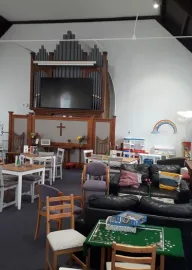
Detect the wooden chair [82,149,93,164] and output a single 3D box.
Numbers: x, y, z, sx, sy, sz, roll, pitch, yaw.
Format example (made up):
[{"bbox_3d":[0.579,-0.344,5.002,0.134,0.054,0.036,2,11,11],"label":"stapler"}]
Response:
[{"bbox_3d":[-0.084,0.926,8.471,0.480,0.870,0.410,5,4,44],"label":"wooden chair"}]

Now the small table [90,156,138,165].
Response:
[{"bbox_3d":[0.485,1.038,8.010,1.220,0.740,0.770,3,3,22],"label":"small table"}]

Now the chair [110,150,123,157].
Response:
[{"bbox_3d":[0.582,0.945,8.590,0.410,0.870,0.480,3,3,12],"label":"chair"}]

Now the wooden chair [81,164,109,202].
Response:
[{"bbox_3d":[-0.004,1.073,5.896,0.560,0.860,0.570,2,3,1],"label":"wooden chair"}]

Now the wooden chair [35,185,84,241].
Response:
[{"bbox_3d":[-0.510,1.153,4.157,0.540,0.850,0.530,5,4,41],"label":"wooden chair"}]

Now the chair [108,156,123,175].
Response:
[{"bbox_3d":[0.515,0.959,7.078,0.403,0.836,0.462,3,3,15],"label":"chair"}]

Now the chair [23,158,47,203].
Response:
[{"bbox_3d":[-1.395,0.998,6.204,0.410,0.870,0.480,4,4,29],"label":"chair"}]

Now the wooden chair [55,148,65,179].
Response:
[{"bbox_3d":[-1.255,0.882,8.453,0.480,0.870,0.410,0,4,-35],"label":"wooden chair"}]

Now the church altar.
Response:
[{"bbox_3d":[-1.331,0.141,10.403,4.032,1.809,0.541,3,3,13],"label":"church altar"}]

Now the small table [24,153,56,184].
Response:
[{"bbox_3d":[-1.680,0.950,8.086,0.745,0.740,0.745,0,4,-36],"label":"small table"}]

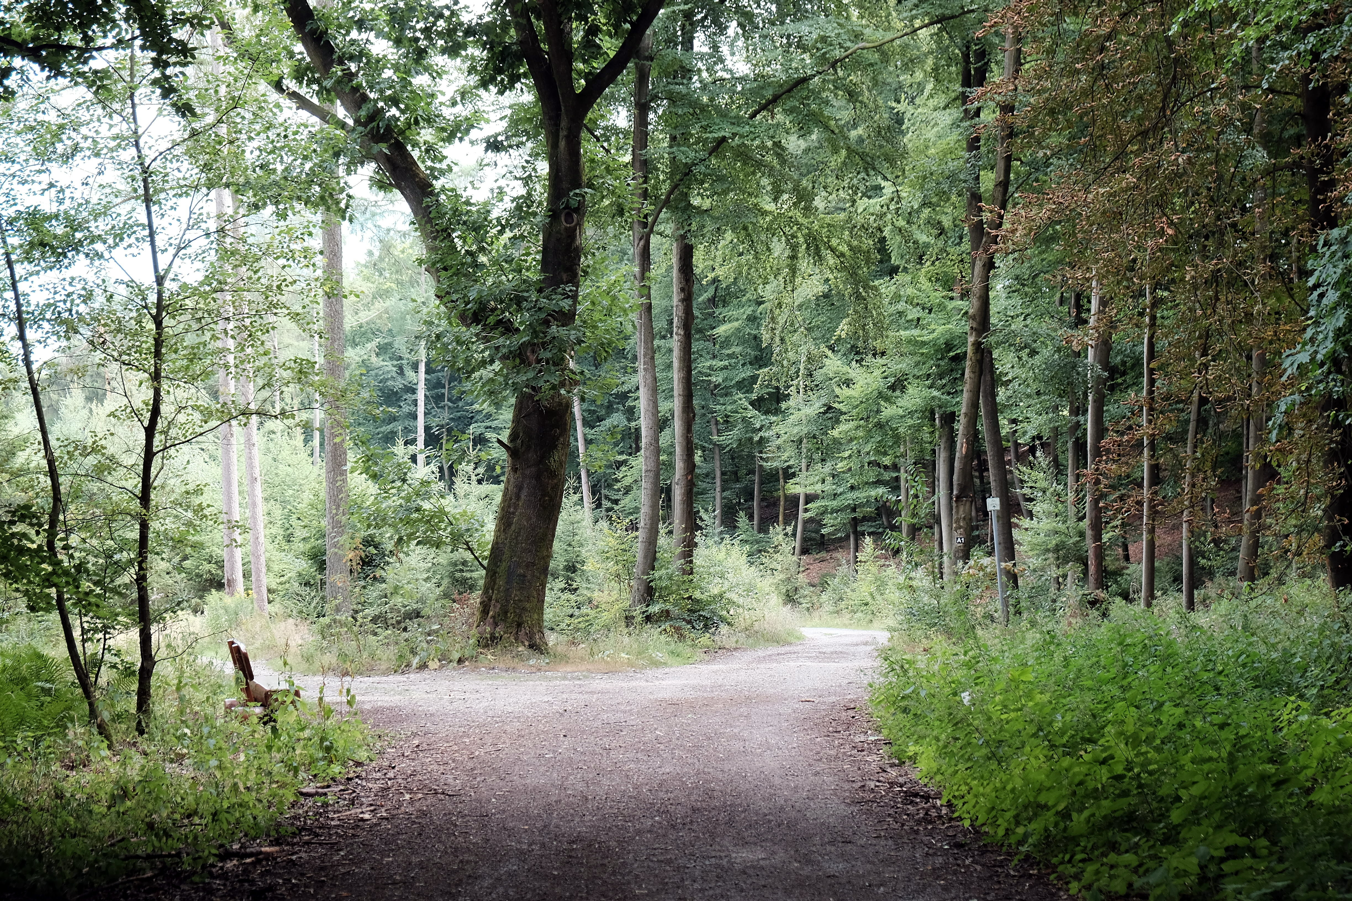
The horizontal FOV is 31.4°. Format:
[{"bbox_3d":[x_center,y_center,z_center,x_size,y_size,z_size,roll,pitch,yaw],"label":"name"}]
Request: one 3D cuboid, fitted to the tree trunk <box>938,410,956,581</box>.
[{"bbox_3d":[5.871,0.970,52.079,0.320,3.687,0.309,0,-2,0],"label":"tree trunk"}]

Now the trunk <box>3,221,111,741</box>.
[{"bbox_3d":[-5.181,0.246,20.094,0.229,4.429,0.158,-11,-2,0],"label":"trunk"}]

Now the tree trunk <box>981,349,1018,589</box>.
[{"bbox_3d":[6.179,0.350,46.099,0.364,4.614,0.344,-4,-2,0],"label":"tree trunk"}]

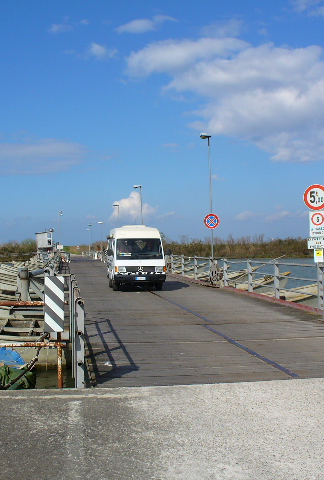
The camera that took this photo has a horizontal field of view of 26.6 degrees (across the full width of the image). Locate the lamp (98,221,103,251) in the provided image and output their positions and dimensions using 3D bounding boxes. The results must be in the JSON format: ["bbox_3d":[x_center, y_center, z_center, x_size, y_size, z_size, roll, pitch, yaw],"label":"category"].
[{"bbox_3d":[-8.900,0.072,99.000,0.600,5.300,0.250,-1,0,-10],"label":"lamp"}]

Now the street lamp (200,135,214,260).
[{"bbox_3d":[1.788,-1.230,26.300,0.500,5.850,0.220,-2,0,-12],"label":"street lamp"}]

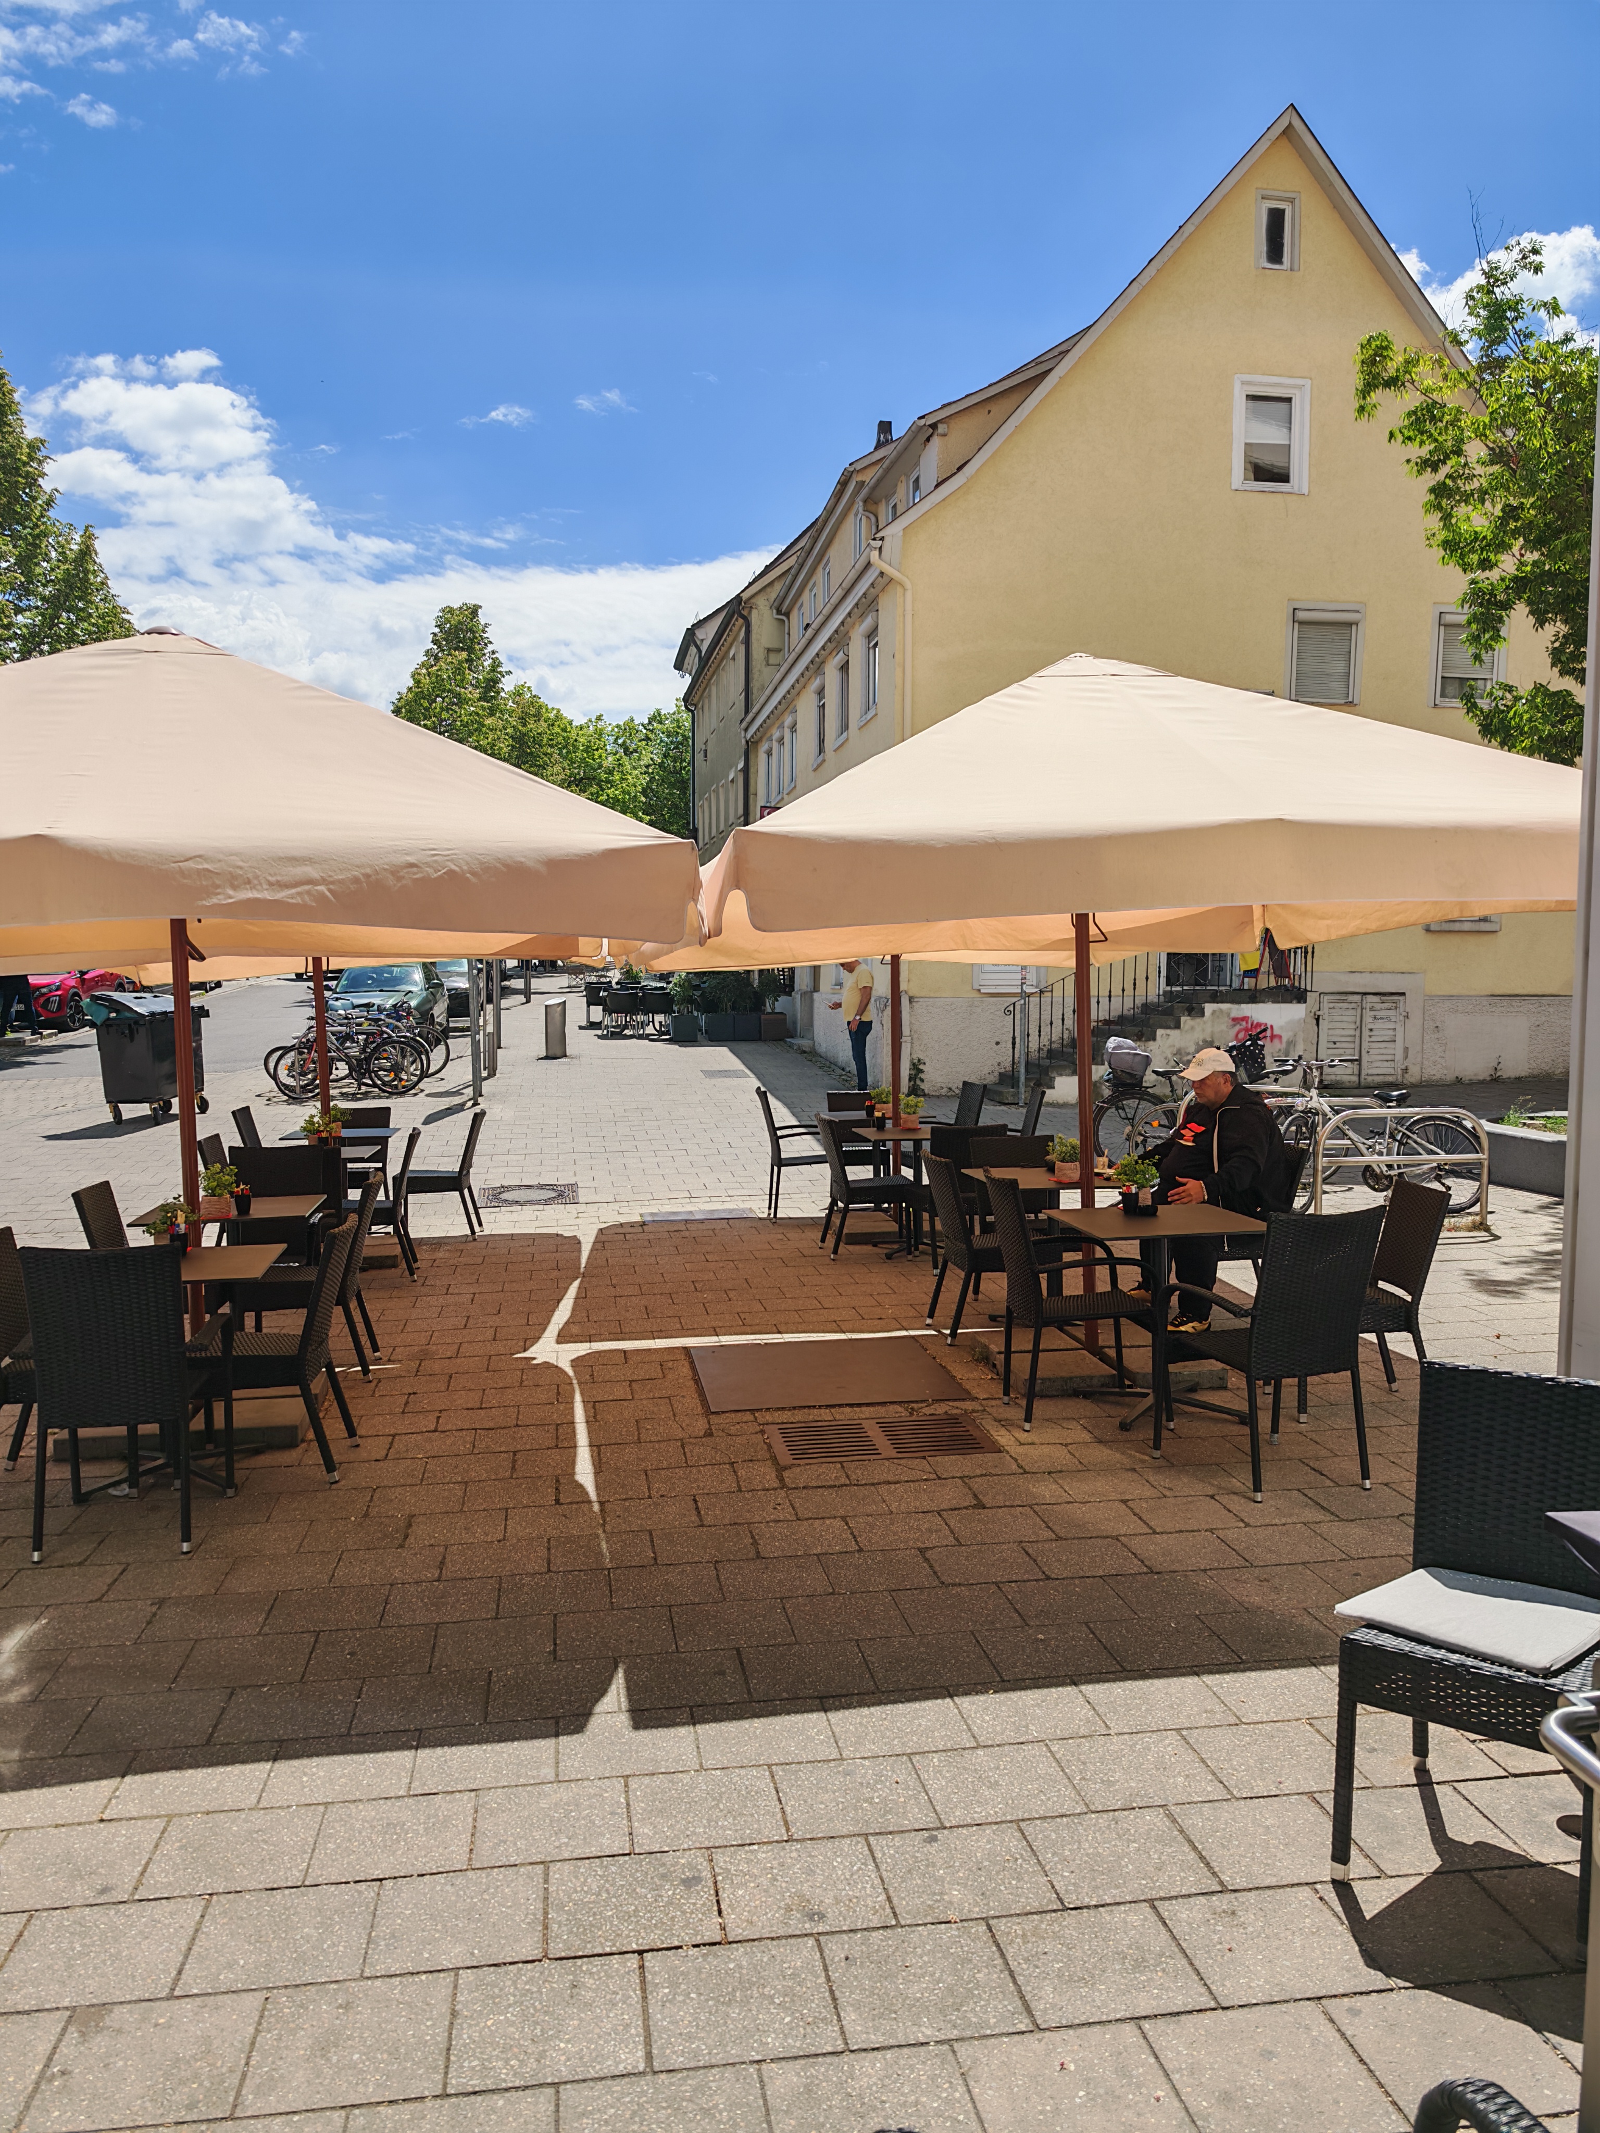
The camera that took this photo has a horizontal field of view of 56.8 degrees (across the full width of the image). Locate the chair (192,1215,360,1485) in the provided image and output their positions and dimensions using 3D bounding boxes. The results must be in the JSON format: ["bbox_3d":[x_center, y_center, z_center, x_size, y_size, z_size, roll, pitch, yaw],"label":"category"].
[{"bbox_3d":[-1.844,0.965,5.127,0.580,0.860,0.460,-1,5,-6],"label":"chair"}]

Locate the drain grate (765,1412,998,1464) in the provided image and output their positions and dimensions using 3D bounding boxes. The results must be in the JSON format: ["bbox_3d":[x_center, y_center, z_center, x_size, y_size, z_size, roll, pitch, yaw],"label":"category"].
[{"bbox_3d":[0.301,1.404,5.526,0.790,0.030,0.490,-1,3,-8],"label":"drain grate"}]

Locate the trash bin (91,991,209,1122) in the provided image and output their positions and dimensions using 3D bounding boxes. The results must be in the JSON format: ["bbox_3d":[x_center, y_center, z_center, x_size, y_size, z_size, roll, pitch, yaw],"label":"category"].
[{"bbox_3d":[-7.080,-0.120,16.300,0.800,1.350,1.300,0,5,-2],"label":"trash bin"}]

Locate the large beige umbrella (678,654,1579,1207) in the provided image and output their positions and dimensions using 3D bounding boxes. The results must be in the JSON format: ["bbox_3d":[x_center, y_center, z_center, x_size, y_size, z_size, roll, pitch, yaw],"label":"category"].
[{"bbox_3d":[1.240,-0.237,6.397,3.420,3.070,3.420,-2,3,-10],"label":"large beige umbrella"}]

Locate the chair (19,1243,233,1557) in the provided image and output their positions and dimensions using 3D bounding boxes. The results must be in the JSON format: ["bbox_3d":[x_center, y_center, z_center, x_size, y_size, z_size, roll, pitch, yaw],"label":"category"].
[{"bbox_3d":[-2.134,1.000,4.660,0.560,0.930,0.600,-2,4,-9],"label":"chair"}]

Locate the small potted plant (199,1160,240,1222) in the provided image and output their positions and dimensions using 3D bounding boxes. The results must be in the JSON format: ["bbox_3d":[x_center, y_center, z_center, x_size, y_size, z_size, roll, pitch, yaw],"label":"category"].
[{"bbox_3d":[-2.392,0.508,6.157,0.175,0.230,0.160,-1,4,-8],"label":"small potted plant"}]

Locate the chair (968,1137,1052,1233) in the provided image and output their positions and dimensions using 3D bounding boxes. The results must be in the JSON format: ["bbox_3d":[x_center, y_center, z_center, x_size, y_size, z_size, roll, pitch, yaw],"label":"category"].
[{"bbox_3d":[1.216,0.823,7.663,0.460,0.860,0.580,-1,5,-15],"label":"chair"}]

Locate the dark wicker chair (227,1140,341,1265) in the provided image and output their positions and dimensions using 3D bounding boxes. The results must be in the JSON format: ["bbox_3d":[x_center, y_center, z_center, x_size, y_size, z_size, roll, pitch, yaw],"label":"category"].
[{"bbox_3d":[-2.387,0.866,6.649,0.560,0.930,0.630,-1,4,-8],"label":"dark wicker chair"}]

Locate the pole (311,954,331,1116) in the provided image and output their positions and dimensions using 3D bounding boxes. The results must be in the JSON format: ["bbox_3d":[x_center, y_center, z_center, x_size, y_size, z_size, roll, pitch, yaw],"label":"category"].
[{"bbox_3d":[-2.994,-0.328,9.251,0.060,2.800,0.060,-1,4,-8],"label":"pole"}]

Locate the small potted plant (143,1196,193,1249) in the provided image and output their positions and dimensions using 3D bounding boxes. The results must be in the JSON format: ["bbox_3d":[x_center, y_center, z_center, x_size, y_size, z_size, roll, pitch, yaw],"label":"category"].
[{"bbox_3d":[-2.291,0.582,5.380,0.185,0.235,0.175,-1,4,-8],"label":"small potted plant"}]

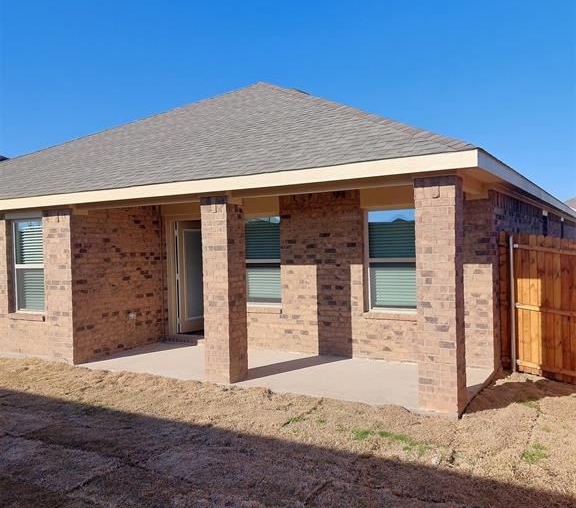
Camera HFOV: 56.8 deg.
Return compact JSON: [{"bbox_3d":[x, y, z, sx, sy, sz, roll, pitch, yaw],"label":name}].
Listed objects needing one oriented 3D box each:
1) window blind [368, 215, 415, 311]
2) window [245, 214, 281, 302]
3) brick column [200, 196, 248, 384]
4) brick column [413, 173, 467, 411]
[{"bbox_3d":[1.620,0.092,7.746,0.910,1.531,0.100,-1,1,31],"label":"window blind"},{"bbox_3d":[-0.398,0.110,9.006,0.860,1.497,0.060,-1,1,31],"label":"window"},{"bbox_3d":[-0.826,0.458,7.008,0.405,2.366,0.395,-1,1,31],"label":"brick column"},{"bbox_3d":[1.597,0.403,5.542,0.405,2.372,0.395,-1,1,31],"label":"brick column"}]

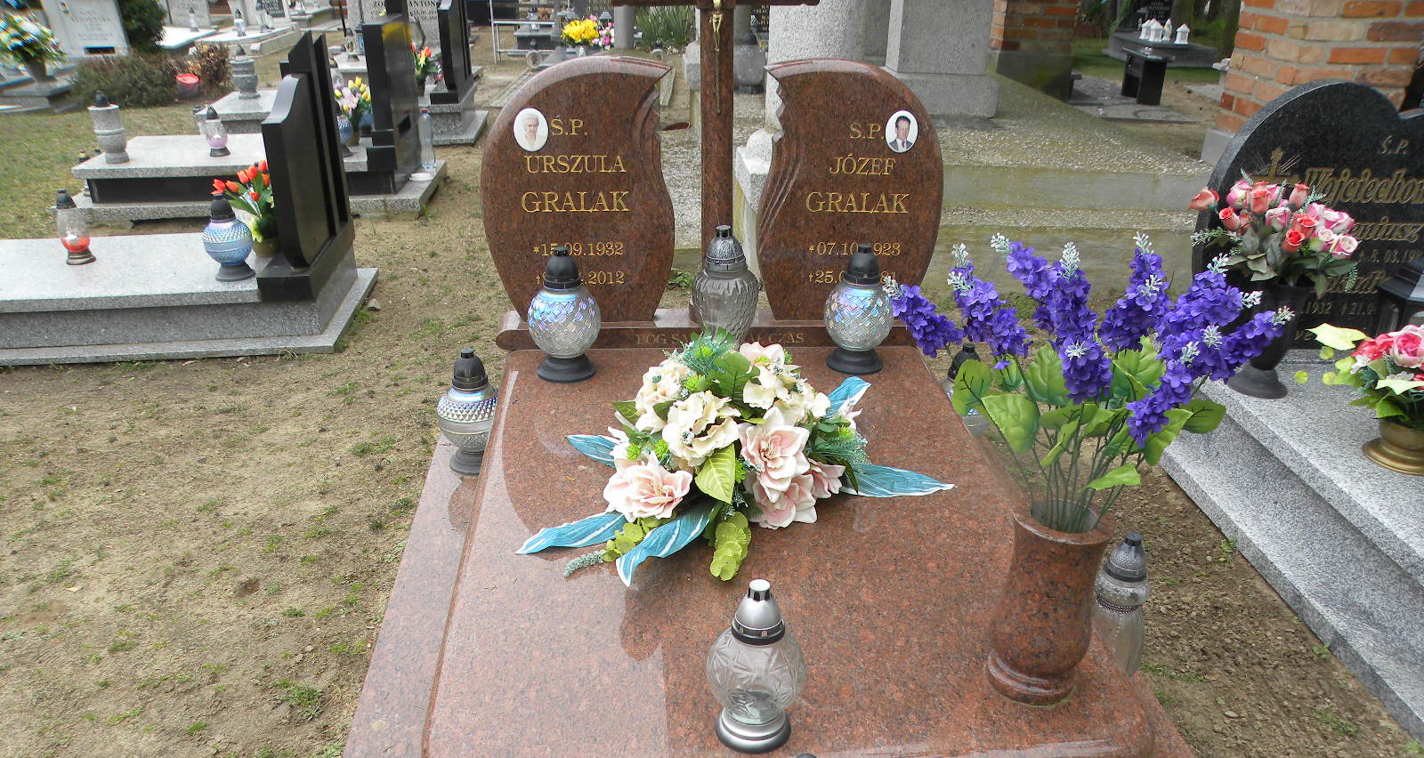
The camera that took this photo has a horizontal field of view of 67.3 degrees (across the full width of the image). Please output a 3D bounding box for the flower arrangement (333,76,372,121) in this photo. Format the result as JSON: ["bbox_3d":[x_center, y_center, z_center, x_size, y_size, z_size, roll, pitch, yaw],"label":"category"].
[{"bbox_3d":[-1.817,-1.416,5.413,0.205,0.244,0.195,20,31,36],"label":"flower arrangement"}]

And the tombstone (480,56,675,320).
[{"bbox_3d":[-0.329,-0.464,2.667,0.470,0.649,0.092,-1,23,-4],"label":"tombstone"}]

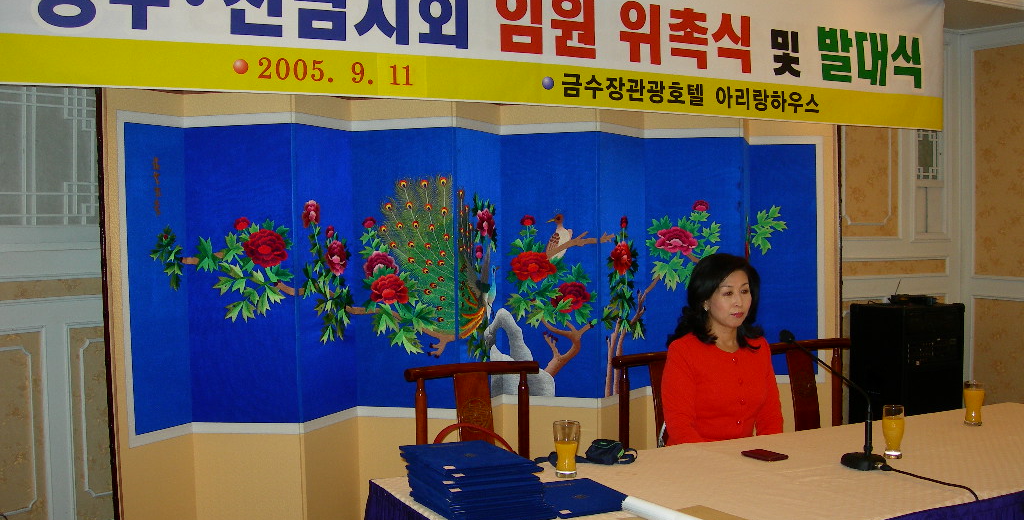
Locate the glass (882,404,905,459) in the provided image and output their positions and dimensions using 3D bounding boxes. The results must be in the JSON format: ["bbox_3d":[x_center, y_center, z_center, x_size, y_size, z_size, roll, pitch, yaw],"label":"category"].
[{"bbox_3d":[1.079,0.485,3.175,0.065,0.142,0.065,-1,2,-27],"label":"glass"}]

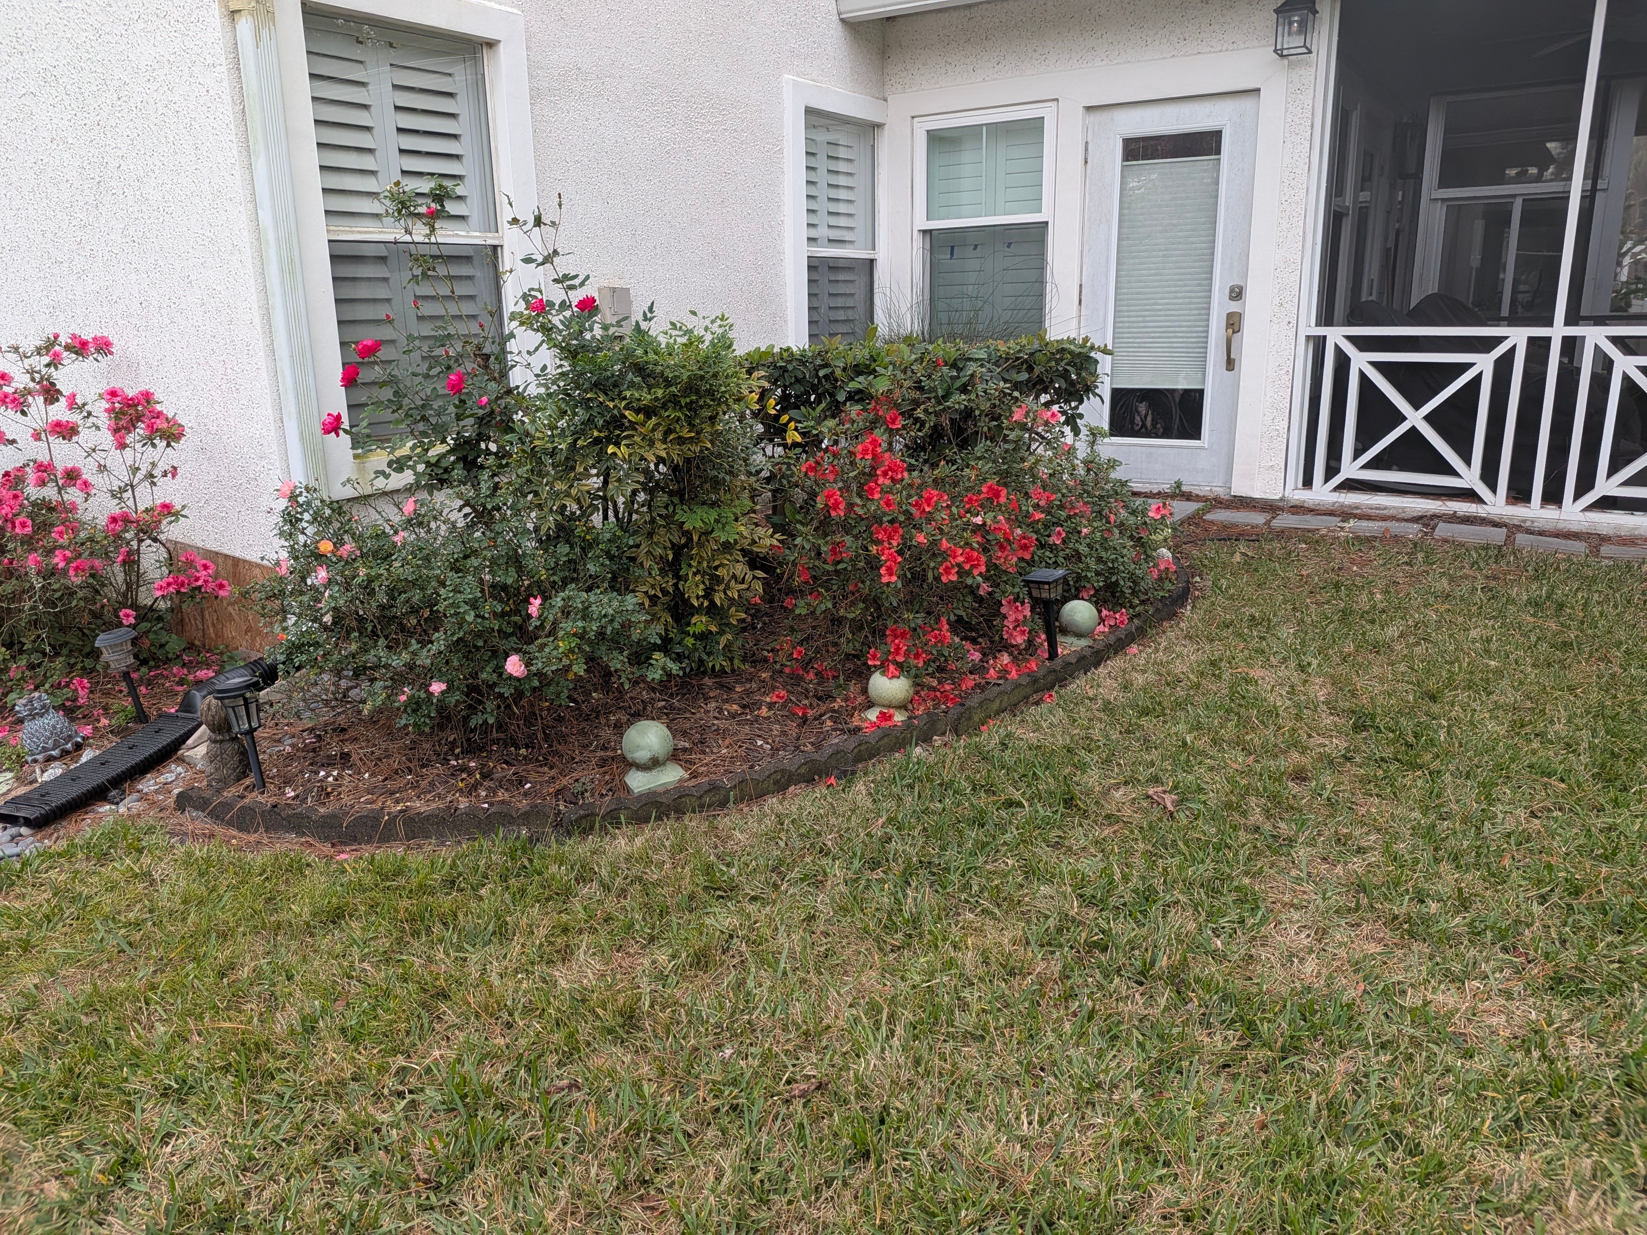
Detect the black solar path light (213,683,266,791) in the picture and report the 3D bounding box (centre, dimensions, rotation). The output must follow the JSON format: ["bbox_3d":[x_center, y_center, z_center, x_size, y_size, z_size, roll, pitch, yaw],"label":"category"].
[{"bbox_3d":[-1.592,0.333,3.171,0.120,0.306,0.120,-12,19,-26],"label":"black solar path light"}]

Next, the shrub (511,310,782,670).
[{"bbox_3d":[-0.674,-0.541,4.380,0.950,1.178,0.800,-3,15,-8],"label":"shrub"}]

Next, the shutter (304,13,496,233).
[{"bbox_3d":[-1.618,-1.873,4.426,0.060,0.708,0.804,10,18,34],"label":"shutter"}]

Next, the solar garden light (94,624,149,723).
[{"bbox_3d":[-2.203,0.192,3.629,0.120,0.318,0.120,-18,22,-29],"label":"solar garden light"}]

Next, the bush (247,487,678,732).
[{"bbox_3d":[-1.101,-0.063,3.633,1.320,0.760,1.000,-1,15,0],"label":"bush"}]

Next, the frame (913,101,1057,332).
[{"bbox_3d":[0.946,-2.237,6.831,0.920,1.480,0.090,9,18,33],"label":"frame"}]

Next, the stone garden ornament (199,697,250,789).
[{"bbox_3d":[-1.705,0.345,3.246,0.120,0.244,0.120,-7,16,-29],"label":"stone garden ornament"}]

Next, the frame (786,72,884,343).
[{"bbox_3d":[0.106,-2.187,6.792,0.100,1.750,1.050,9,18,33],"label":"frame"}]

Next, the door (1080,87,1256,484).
[{"bbox_3d":[1.868,-1.764,6.314,0.920,2.030,0.070,9,18,33],"label":"door"}]

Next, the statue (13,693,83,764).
[{"bbox_3d":[-2.388,0.322,3.494,0.160,0.171,0.150,-23,25,-30],"label":"statue"}]

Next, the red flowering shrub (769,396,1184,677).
[{"bbox_3d":[0.595,-0.407,4.369,1.750,0.950,1.150,-15,21,-42],"label":"red flowering shrub"}]

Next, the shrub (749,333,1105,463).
[{"bbox_3d":[0.453,-0.771,5.250,1.550,1.007,0.750,4,16,17],"label":"shrub"}]

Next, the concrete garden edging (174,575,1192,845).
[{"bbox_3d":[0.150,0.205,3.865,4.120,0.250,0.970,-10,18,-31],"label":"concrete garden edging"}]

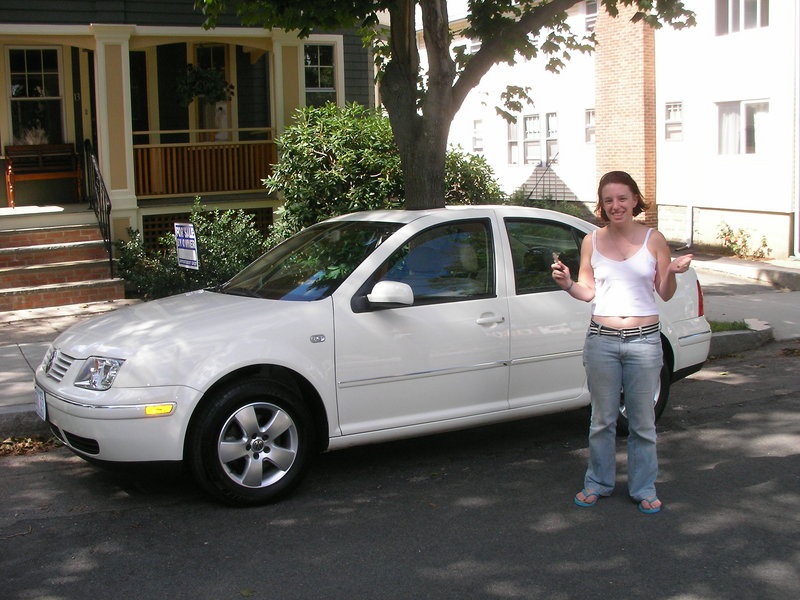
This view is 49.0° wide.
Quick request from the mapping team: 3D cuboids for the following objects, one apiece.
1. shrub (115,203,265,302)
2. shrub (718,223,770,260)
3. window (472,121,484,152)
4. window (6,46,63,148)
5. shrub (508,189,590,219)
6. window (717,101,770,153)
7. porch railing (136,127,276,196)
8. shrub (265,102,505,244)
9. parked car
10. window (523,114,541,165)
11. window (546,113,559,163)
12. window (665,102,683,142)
[{"bbox_3d":[-2.517,-0.585,10.600,1.900,1.250,1.300,-4,7,-25],"label":"shrub"},{"bbox_3d":[6.689,-1.149,17.100,0.650,0.750,0.950,-6,9,-28],"label":"shrub"},{"bbox_3d":[2.317,-4.825,25.917,0.100,0.950,0.660,-6,9,-28],"label":"window"},{"bbox_3d":[-5.242,-2.928,12.700,0.740,1.450,0.140,-4,7,-25],"label":"window"},{"bbox_3d":[3.128,-1.928,18.500,1.600,1.000,2.200,-4,7,-23],"label":"shrub"},{"bbox_3d":[6.862,-3.441,17.545,0.100,1.100,1.280,-6,9,-28],"label":"window"},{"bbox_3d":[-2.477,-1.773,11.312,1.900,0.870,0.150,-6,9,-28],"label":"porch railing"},{"bbox_3d":[-0.194,-1.259,11.000,3.000,2.400,2.300,-4,7,-25],"label":"shrub"},{"bbox_3d":[0.025,0.125,5.636,4.376,1.446,1.735,-5,9,-29],"label":"parked car"},{"bbox_3d":[3.489,-4.245,23.300,0.140,1.380,0.920,-4,7,-23],"label":"window"},{"bbox_3d":[3.974,-4.221,22.884,0.100,1.320,0.530,-6,9,-28],"label":"window"},{"bbox_3d":[5.855,-3.821,18.800,0.140,0.830,0.600,-4,7,-23],"label":"window"}]

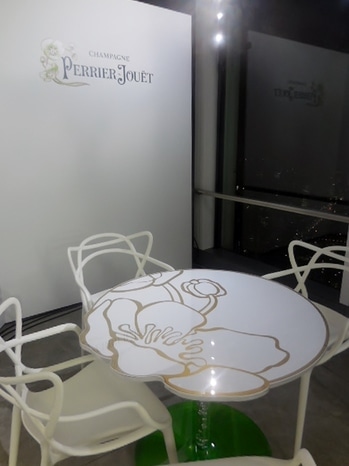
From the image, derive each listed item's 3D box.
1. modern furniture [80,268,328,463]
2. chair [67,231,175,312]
[{"bbox_3d":[0.123,0.662,1.448,0.943,0.711,0.953,-1,15,0],"label":"modern furniture"},{"bbox_3d":[-0.253,0.443,2.044,0.560,0.840,0.480,-12,18,-37],"label":"chair"}]

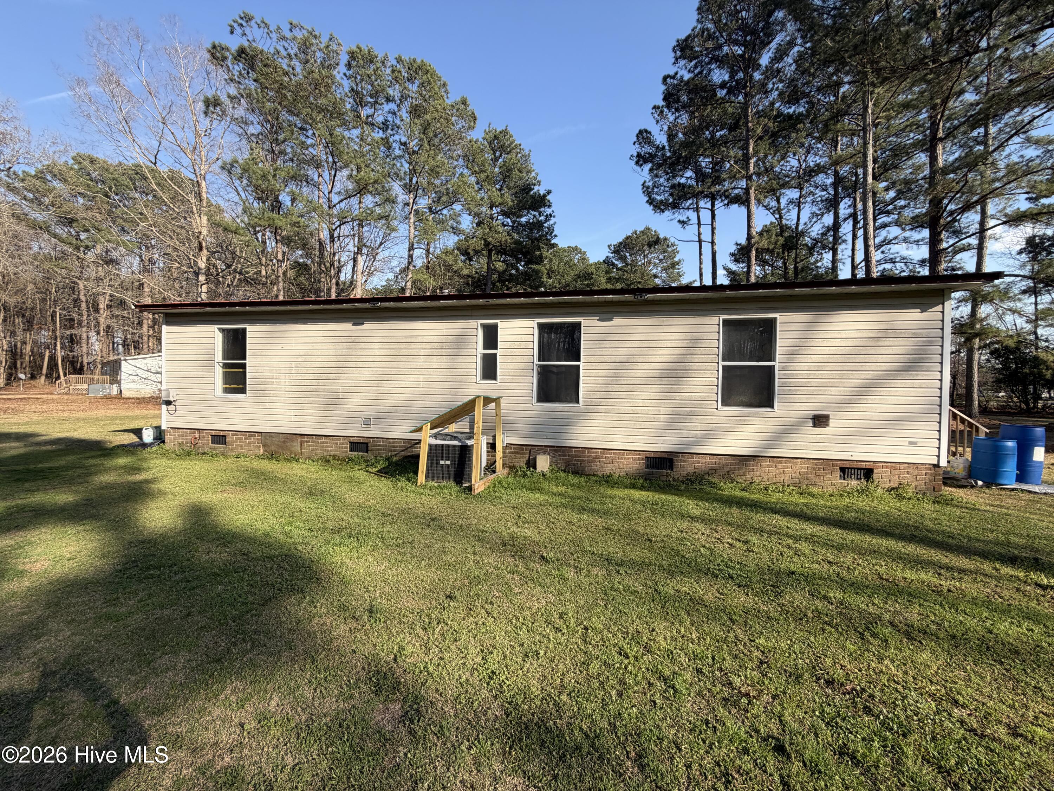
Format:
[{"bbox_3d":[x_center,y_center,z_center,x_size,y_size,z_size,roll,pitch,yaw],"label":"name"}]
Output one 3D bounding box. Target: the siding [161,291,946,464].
[{"bbox_3d":[-0.966,-0.359,7.337,13.650,2.330,0.150,1,1,14],"label":"siding"}]

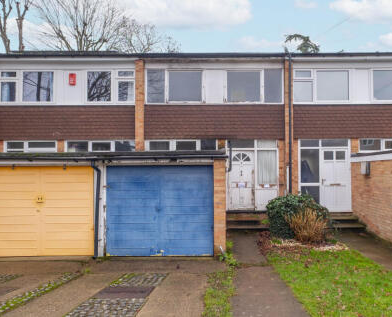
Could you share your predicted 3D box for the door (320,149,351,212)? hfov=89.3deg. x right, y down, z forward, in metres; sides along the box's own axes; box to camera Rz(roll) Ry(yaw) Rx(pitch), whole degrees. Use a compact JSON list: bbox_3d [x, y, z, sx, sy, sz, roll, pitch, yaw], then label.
[{"bbox_3d":[4.357,0.690,6.190,0.955,1.982,0.080,0,0,0],"label":"door"}]

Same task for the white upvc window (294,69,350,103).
[{"bbox_3d":[3.904,-2.233,6.165,1.778,1.071,0.090,0,0,0],"label":"white upvc window"}]

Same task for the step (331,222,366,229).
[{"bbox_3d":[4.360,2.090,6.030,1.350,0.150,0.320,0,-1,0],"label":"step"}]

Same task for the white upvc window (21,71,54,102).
[{"bbox_3d":[-5.075,-2.316,6.445,1.113,1.068,0.090,0,-1,0],"label":"white upvc window"}]

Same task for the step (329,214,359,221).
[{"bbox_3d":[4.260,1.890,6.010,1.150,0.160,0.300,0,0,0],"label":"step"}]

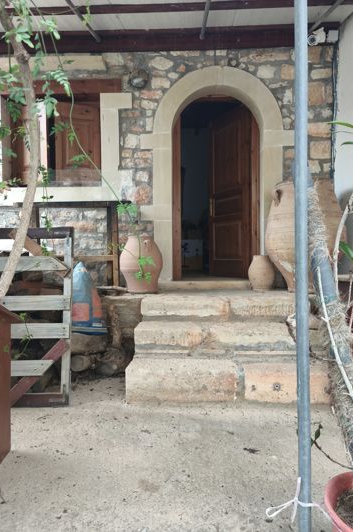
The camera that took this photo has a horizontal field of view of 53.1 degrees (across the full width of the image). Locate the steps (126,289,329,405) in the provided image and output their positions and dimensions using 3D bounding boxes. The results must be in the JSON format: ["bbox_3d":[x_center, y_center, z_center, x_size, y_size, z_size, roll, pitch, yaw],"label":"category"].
[{"bbox_3d":[0.414,0.673,3.316,1.574,0.766,1.157,0,2,2],"label":"steps"}]

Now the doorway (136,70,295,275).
[{"bbox_3d":[0.460,-1.037,4.127,1.732,2.411,0.250,0,2,2],"label":"doorway"}]

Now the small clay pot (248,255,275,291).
[{"bbox_3d":[0.918,0.076,3.801,0.280,0.377,0.280,0,2,2],"label":"small clay pot"}]

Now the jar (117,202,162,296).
[{"bbox_3d":[-0.370,-0.021,3.758,0.430,0.596,0.430,0,2,2],"label":"jar"}]

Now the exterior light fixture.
[{"bbox_3d":[-0.417,-2.083,3.948,0.235,0.219,0.140,0,2,2],"label":"exterior light fixture"}]

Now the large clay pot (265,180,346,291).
[{"bbox_3d":[1.312,-0.303,3.568,0.780,1.113,0.780,0,2,2],"label":"large clay pot"}]

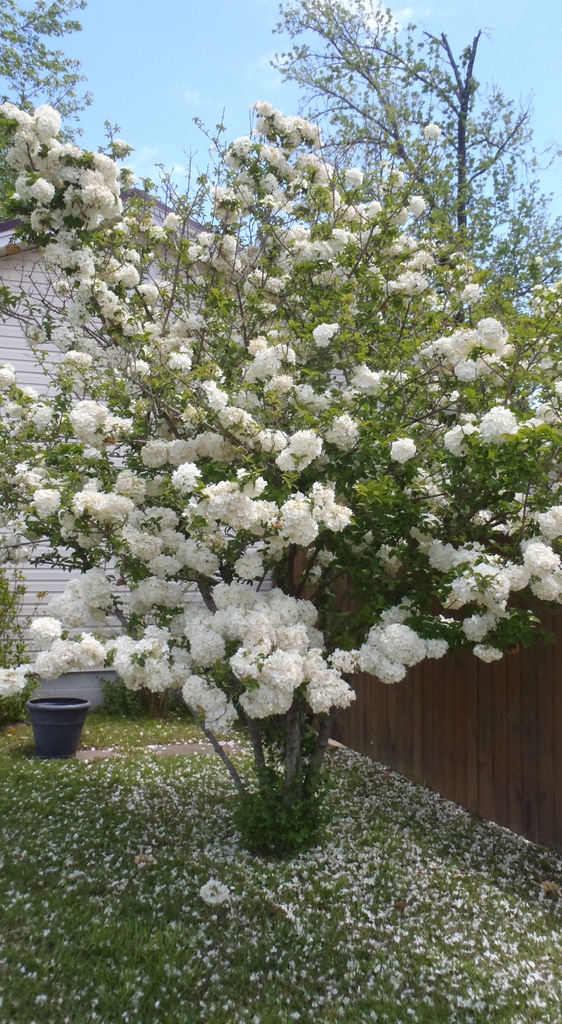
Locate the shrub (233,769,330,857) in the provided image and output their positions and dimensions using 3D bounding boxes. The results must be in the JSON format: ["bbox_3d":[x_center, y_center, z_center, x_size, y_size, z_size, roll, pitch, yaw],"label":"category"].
[{"bbox_3d":[0.003,1.736,4.800,0.540,0.460,0.500,1,-3,0],"label":"shrub"}]

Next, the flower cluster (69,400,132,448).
[{"bbox_3d":[-0.915,-0.444,4.200,0.310,0.240,0.240,1,-3,0],"label":"flower cluster"}]

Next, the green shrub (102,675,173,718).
[{"bbox_3d":[-1.499,1.916,8.650,0.800,0.520,0.550,1,-3,0],"label":"green shrub"}]

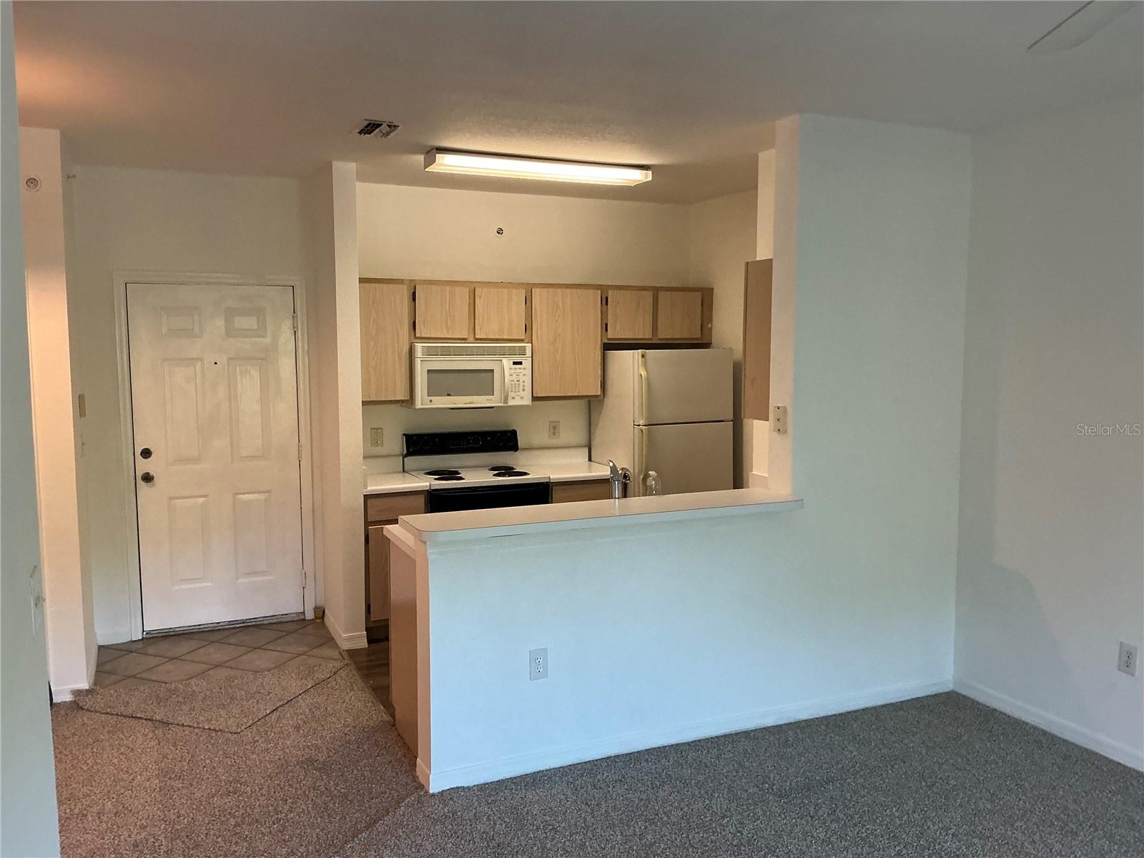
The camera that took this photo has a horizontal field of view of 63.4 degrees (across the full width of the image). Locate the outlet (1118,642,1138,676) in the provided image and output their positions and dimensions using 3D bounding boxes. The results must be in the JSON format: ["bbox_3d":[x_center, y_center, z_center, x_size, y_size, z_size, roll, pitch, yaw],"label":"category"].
[{"bbox_3d":[2.251,0.934,3.752,0.010,0.117,0.071,-2,6,-24],"label":"outlet"}]

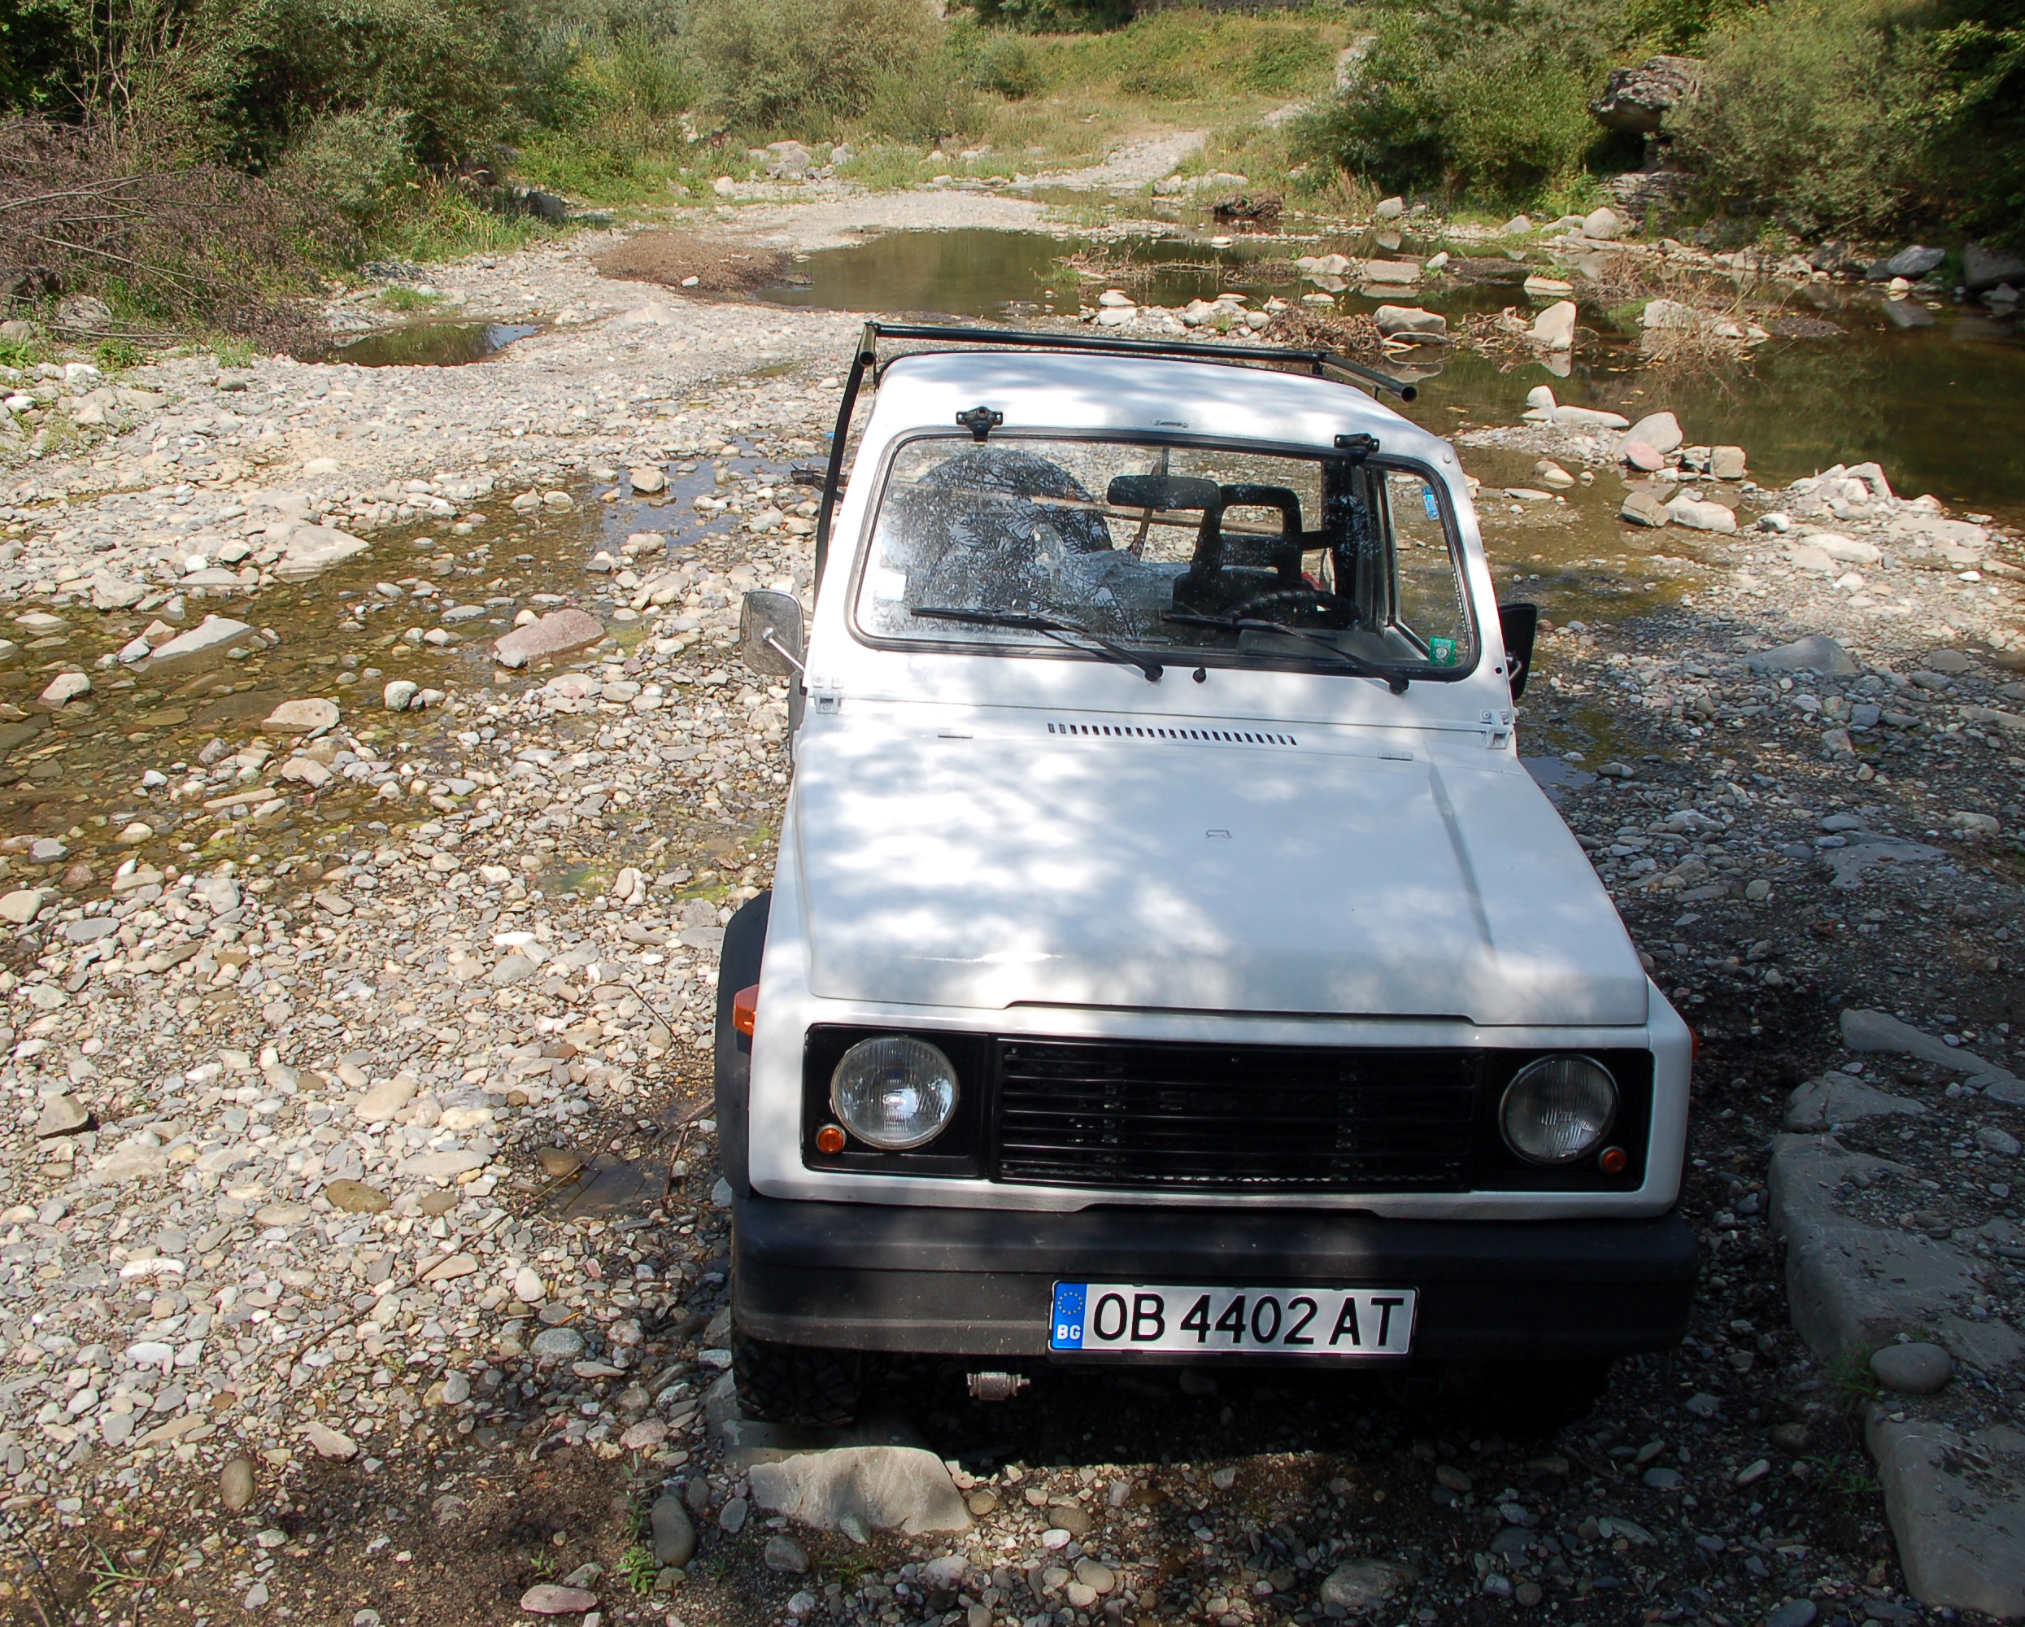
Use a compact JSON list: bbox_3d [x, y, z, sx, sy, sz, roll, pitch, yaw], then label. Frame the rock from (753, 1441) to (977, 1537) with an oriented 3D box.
[{"bbox_3d":[-0.266,1.143,3.216,0.400,0.130,0.240,-1,20,0],"label":"rock"}]

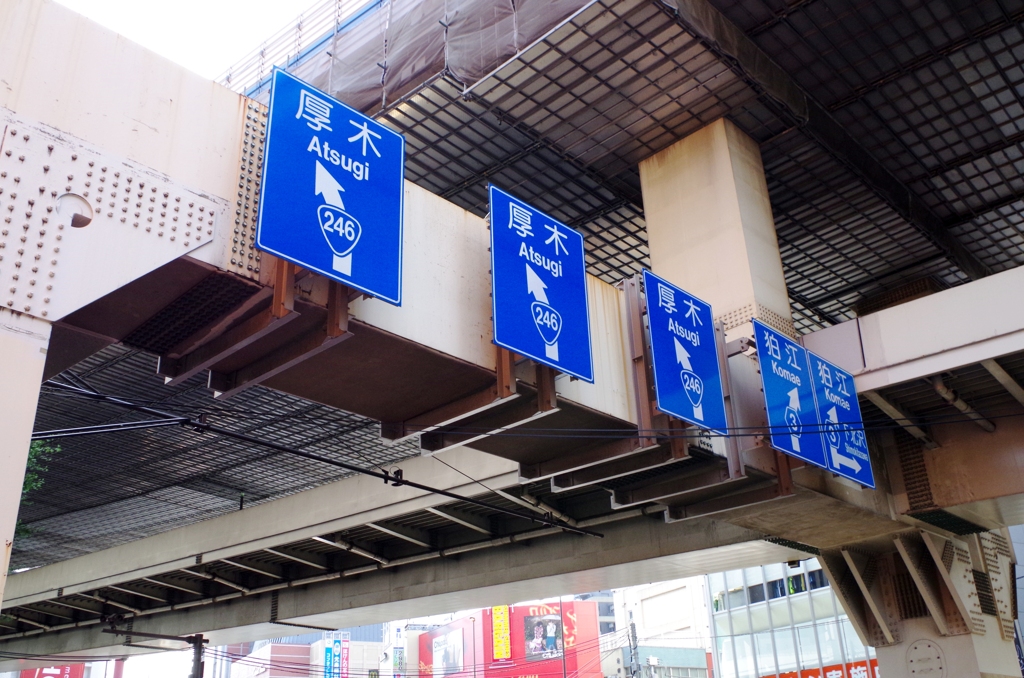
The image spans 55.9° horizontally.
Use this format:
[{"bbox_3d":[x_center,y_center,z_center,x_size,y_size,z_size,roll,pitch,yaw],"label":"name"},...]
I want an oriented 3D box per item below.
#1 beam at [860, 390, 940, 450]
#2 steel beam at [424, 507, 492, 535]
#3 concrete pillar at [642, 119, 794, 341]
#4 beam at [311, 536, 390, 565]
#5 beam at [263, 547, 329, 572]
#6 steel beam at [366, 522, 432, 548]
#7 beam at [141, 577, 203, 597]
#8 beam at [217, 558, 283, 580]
[{"bbox_3d":[6.722,1.340,16.607,0.220,0.220,2.980,-22,-35,37],"label":"beam"},{"bbox_3d":[-1.127,4.045,21.768,0.220,0.220,2.153,-20,-36,34],"label":"steel beam"},{"bbox_3d":[3.624,-1.365,17.265,1.940,4.700,1.240,-24,-32,39],"label":"concrete pillar"},{"bbox_3d":[-4.003,5.163,23.885,0.220,0.220,2.256,-20,-37,34],"label":"beam"},{"bbox_3d":[-5.449,5.577,24.724,0.220,0.220,2.011,-20,-37,34],"label":"beam"},{"bbox_3d":[-2.565,4.578,22.768,0.220,0.220,2.104,-20,-36,34],"label":"steel beam"},{"bbox_3d":[-9.605,7.013,27.575,0.220,0.220,1.929,-20,-37,34],"label":"beam"},{"bbox_3d":[-6.859,6.062,25.691,0.220,0.220,2.010,-20,-37,34],"label":"beam"}]

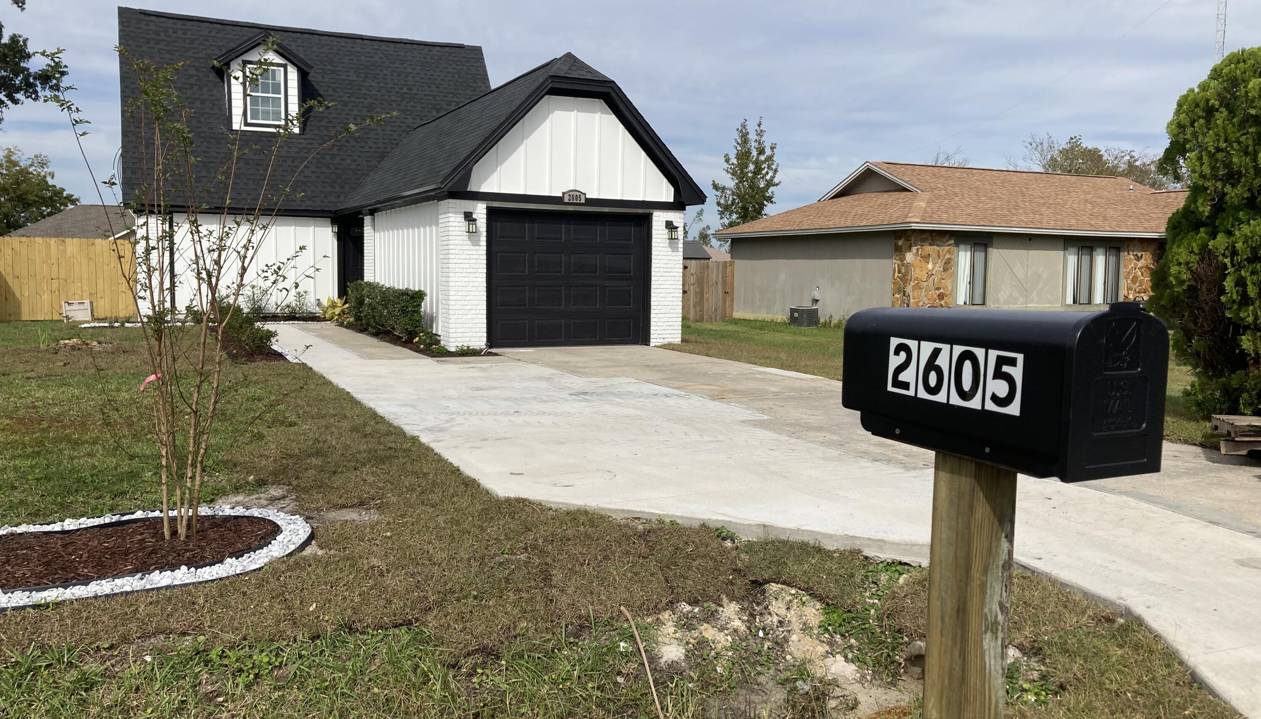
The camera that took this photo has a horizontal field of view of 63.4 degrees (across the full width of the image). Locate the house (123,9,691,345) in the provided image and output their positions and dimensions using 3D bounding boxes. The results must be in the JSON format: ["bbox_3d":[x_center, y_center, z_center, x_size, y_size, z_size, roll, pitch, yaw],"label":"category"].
[{"bbox_3d":[-6.316,-4.430,22.343,8.670,7.250,17.300,-2,5,-26],"label":"house"}]

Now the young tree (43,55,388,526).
[{"bbox_3d":[-2.096,-0.317,5.204,1.659,2.472,1.550,-1,5,-22],"label":"young tree"}]

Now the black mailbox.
[{"bbox_3d":[0.569,0.023,1.629,0.187,0.243,0.490,-2,6,-26],"label":"black mailbox"}]

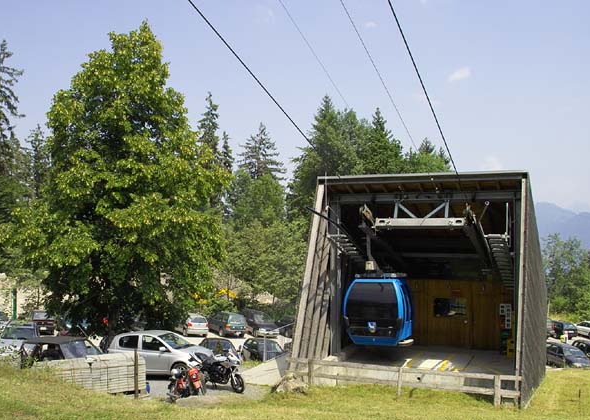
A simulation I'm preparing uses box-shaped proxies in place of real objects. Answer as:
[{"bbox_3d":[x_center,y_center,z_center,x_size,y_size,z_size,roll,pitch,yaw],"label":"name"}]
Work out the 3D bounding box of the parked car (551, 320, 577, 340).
[{"bbox_3d":[19.470,8.958,44.969,1.700,1.430,4.100,2,-3,-25],"label":"parked car"}]

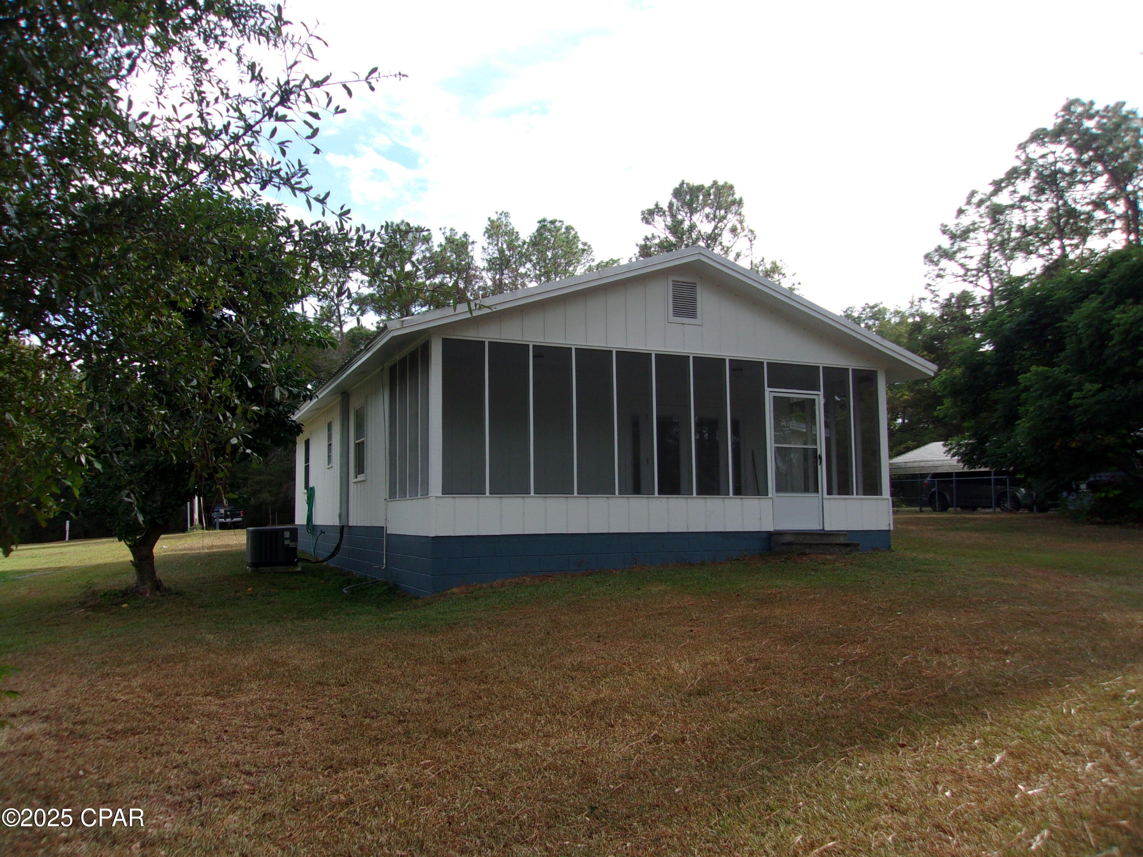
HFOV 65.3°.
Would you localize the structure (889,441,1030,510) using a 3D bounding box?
[{"bbox_3d":[17.200,1.836,35.900,6.000,3.050,6.400,3,-7,-34],"label":"structure"}]

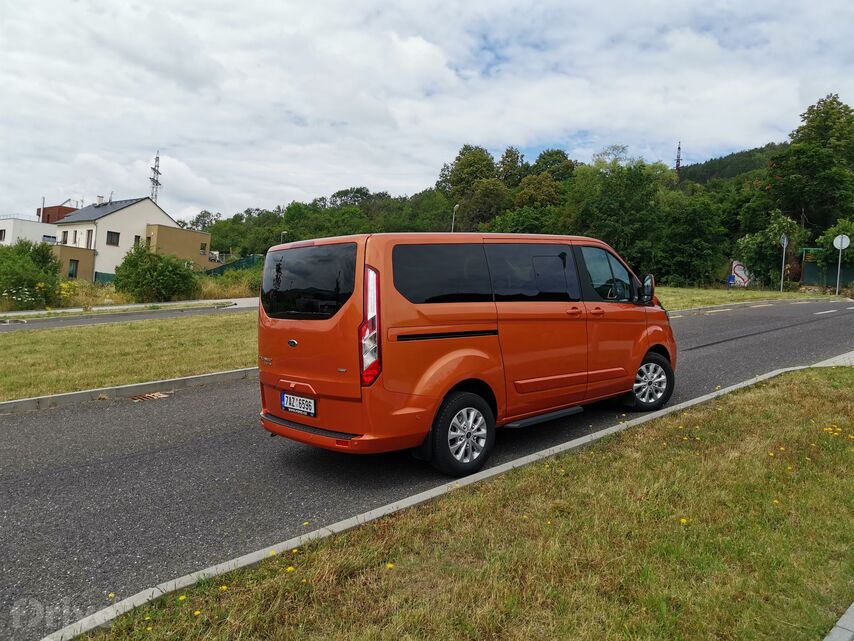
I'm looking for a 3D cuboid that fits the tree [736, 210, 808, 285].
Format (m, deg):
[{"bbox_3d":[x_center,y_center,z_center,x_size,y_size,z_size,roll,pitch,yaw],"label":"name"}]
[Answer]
[{"bbox_3d":[21.540,-4.489,40.000,4.354,4.738,4.300,4,1,28],"label":"tree"}]

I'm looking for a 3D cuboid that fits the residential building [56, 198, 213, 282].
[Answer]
[{"bbox_3d":[-30.920,-8.002,64.982,10.700,8.900,13.600,5,1,39],"label":"residential building"}]

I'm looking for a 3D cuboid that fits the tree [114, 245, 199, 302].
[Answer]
[{"bbox_3d":[-13.913,-2.417,33.000,4.191,2.983,4.000,3,1,-23],"label":"tree"}]

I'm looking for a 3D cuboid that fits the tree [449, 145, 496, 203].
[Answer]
[{"bbox_3d":[6.704,-21.267,95.009,6.894,9.588,7.000,4,1,4],"label":"tree"}]

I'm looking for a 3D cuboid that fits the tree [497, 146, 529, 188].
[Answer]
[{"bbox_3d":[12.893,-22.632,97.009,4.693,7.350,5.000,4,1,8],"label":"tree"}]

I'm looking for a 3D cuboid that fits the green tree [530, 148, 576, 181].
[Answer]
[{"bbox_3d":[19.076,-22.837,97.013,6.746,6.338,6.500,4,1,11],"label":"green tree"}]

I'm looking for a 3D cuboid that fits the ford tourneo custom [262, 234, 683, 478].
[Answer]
[{"bbox_3d":[0.775,0.143,6.798,4.970,1.980,2.020,-6,5,-42],"label":"ford tourneo custom"}]

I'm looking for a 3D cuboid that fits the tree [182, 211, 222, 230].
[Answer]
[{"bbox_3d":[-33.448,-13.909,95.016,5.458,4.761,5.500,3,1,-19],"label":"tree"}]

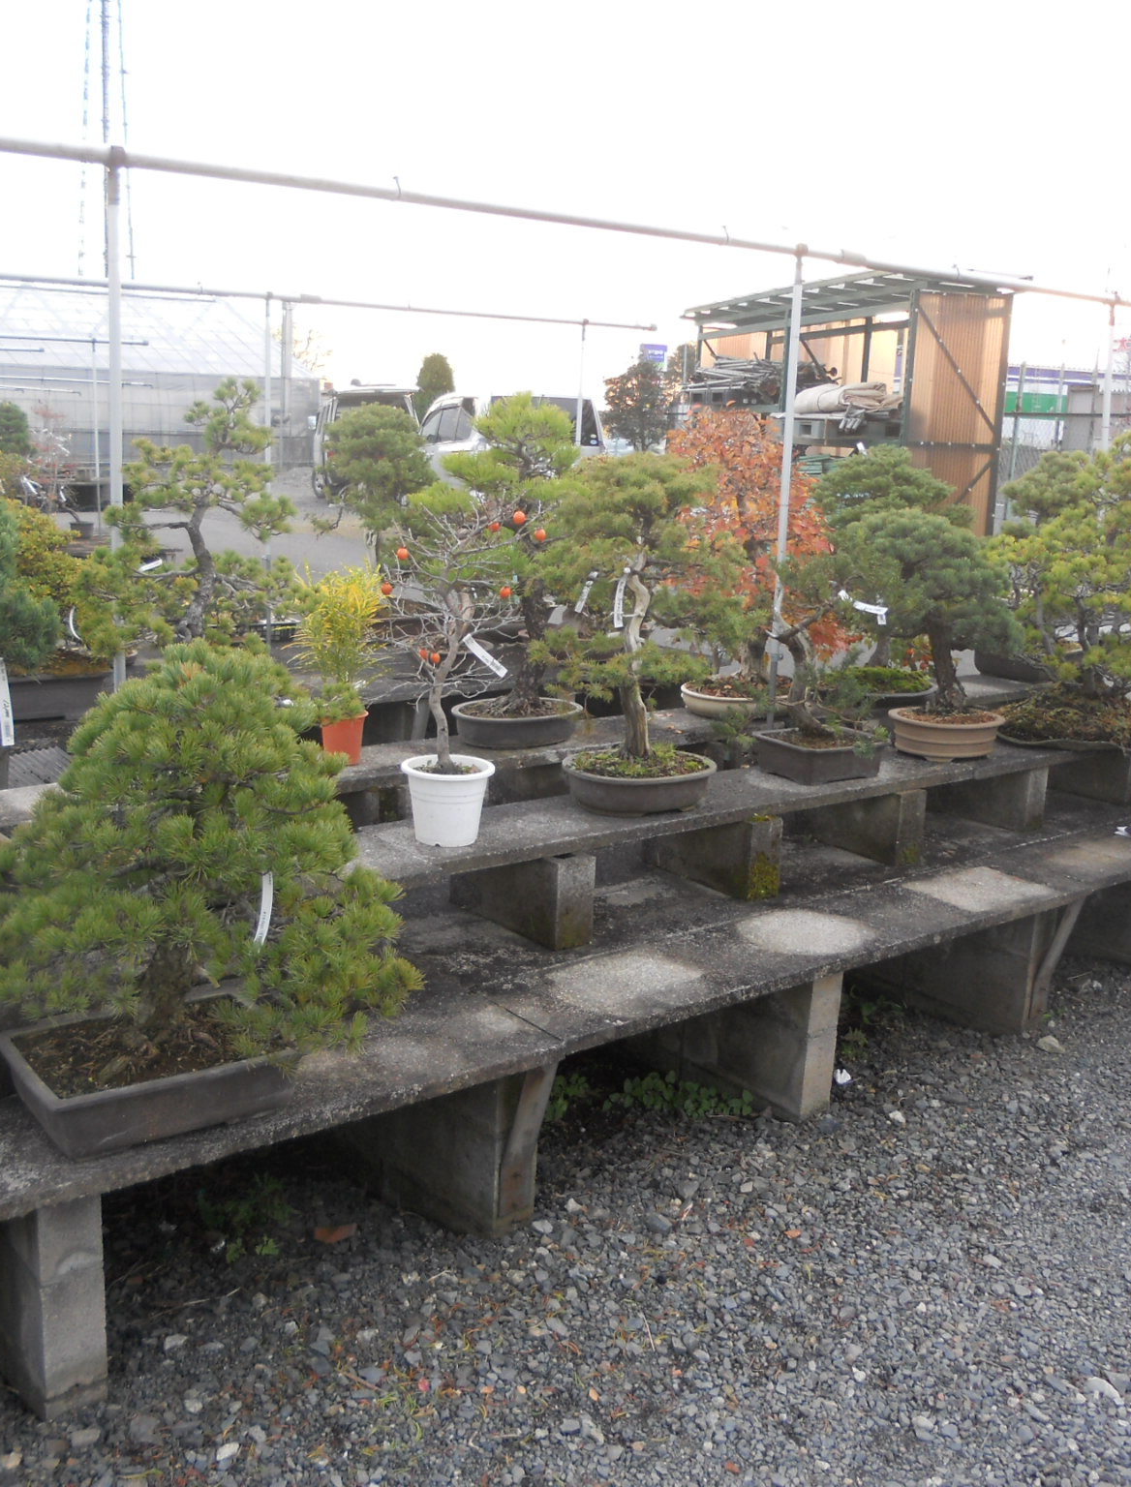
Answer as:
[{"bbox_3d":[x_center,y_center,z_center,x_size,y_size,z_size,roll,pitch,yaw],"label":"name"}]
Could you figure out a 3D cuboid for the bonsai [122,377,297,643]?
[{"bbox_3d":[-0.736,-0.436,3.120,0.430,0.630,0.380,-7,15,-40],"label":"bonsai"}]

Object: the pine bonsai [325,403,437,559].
[{"bbox_3d":[-0.854,-1.070,7.196,0.580,0.972,0.550,-8,16,-38],"label":"pine bonsai"}]

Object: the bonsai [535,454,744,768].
[{"bbox_3d":[0.178,-0.316,3.659,0.490,0.726,0.440,-8,16,-38],"label":"bonsai"}]

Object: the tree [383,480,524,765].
[{"bbox_3d":[-0.220,-0.229,3.070,0.310,0.570,0.290,-7,15,-40],"label":"tree"}]

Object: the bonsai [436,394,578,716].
[{"bbox_3d":[-0.152,-0.506,4.157,0.460,0.847,0.420,-8,16,-38],"label":"bonsai"}]

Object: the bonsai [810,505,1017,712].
[{"bbox_3d":[0.989,-0.374,4.320,0.550,0.570,0.490,-7,15,-40],"label":"bonsai"}]

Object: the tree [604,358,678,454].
[{"bbox_3d":[1.069,-4.418,22.000,1.150,2.200,1.100,2,11,0],"label":"tree"}]

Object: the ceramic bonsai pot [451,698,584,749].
[{"bbox_3d":[-0.138,-0.055,4.258,0.400,0.083,0.310,-8,16,-38],"label":"ceramic bonsai pot"}]

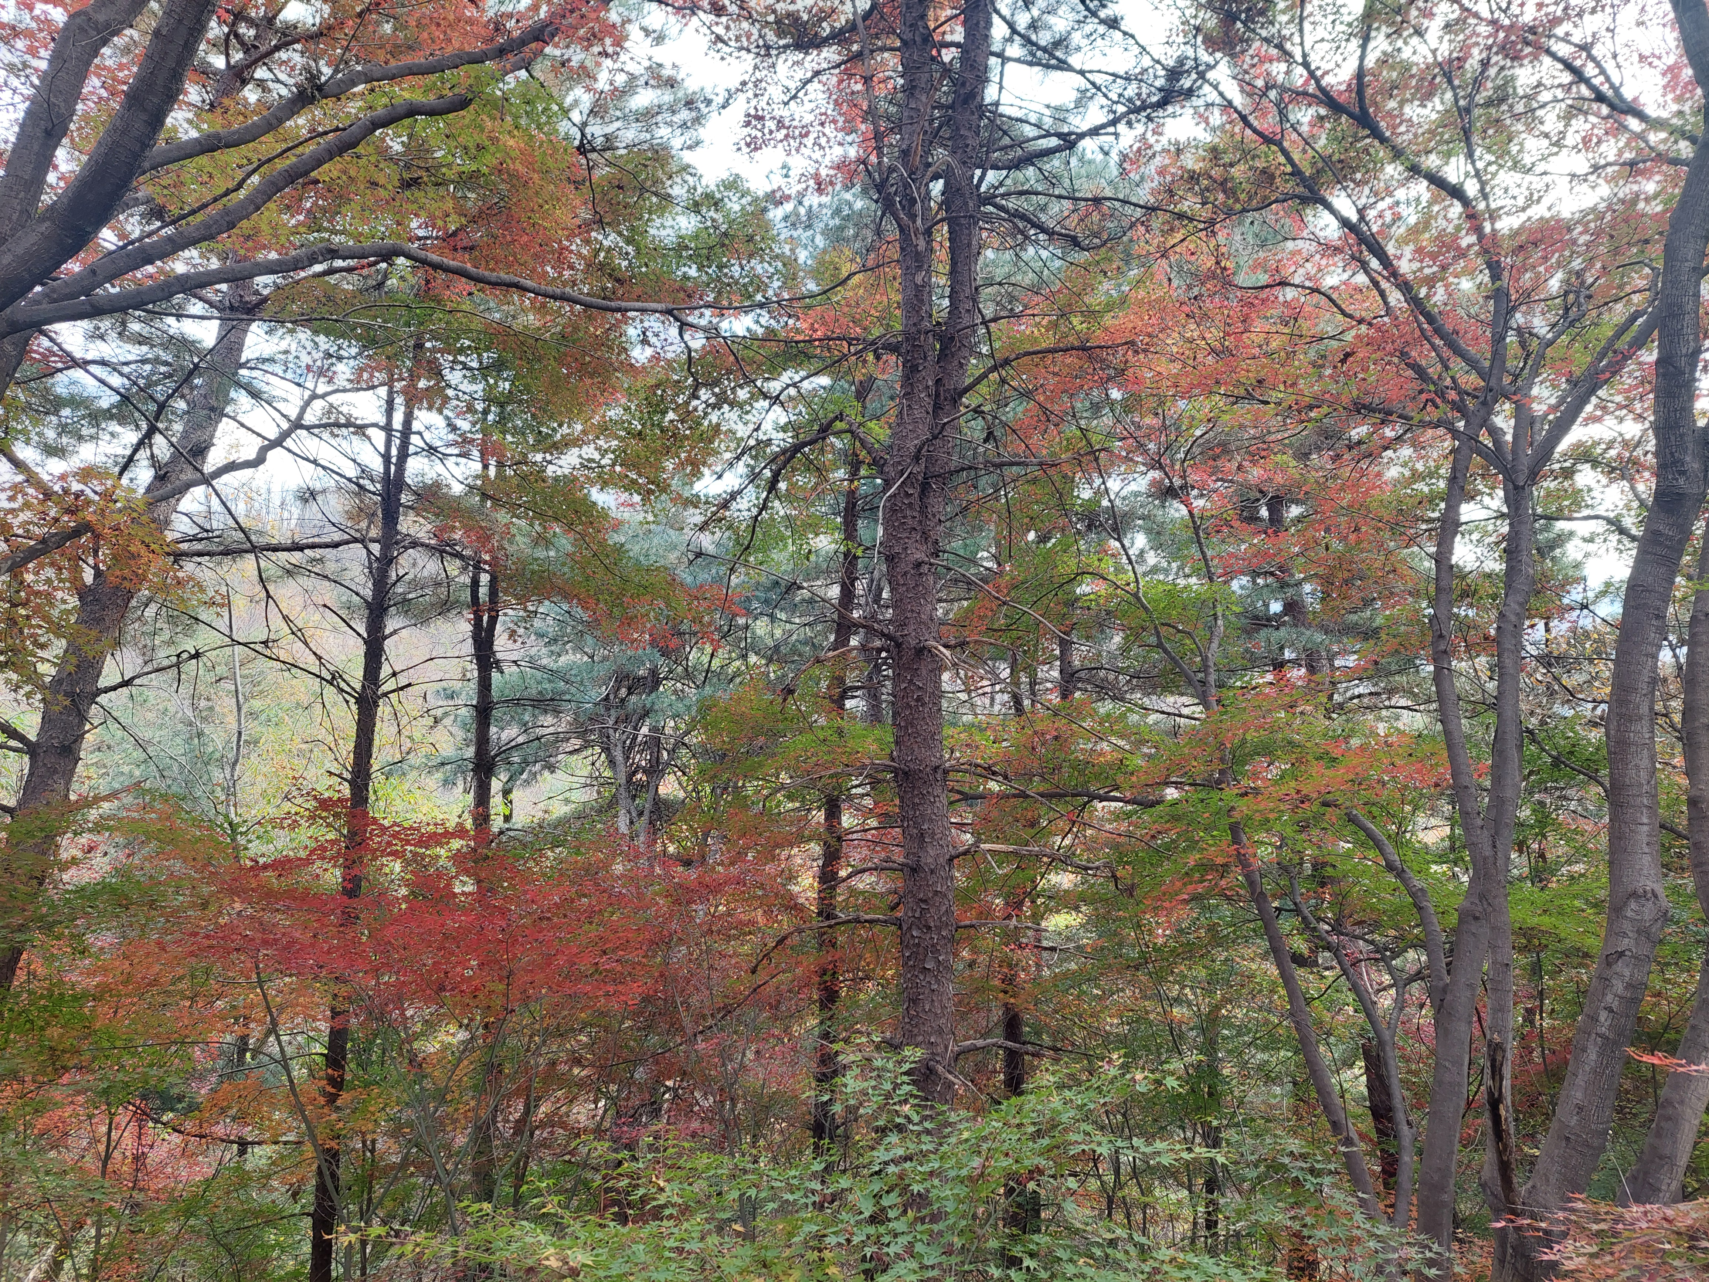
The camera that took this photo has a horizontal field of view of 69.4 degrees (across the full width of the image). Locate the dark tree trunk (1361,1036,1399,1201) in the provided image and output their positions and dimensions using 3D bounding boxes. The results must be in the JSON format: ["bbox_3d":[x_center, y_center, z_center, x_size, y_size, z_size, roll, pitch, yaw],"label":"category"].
[{"bbox_3d":[3.096,2.816,7.200,0.170,0.970,0.170,-5,-7,0],"label":"dark tree trunk"}]

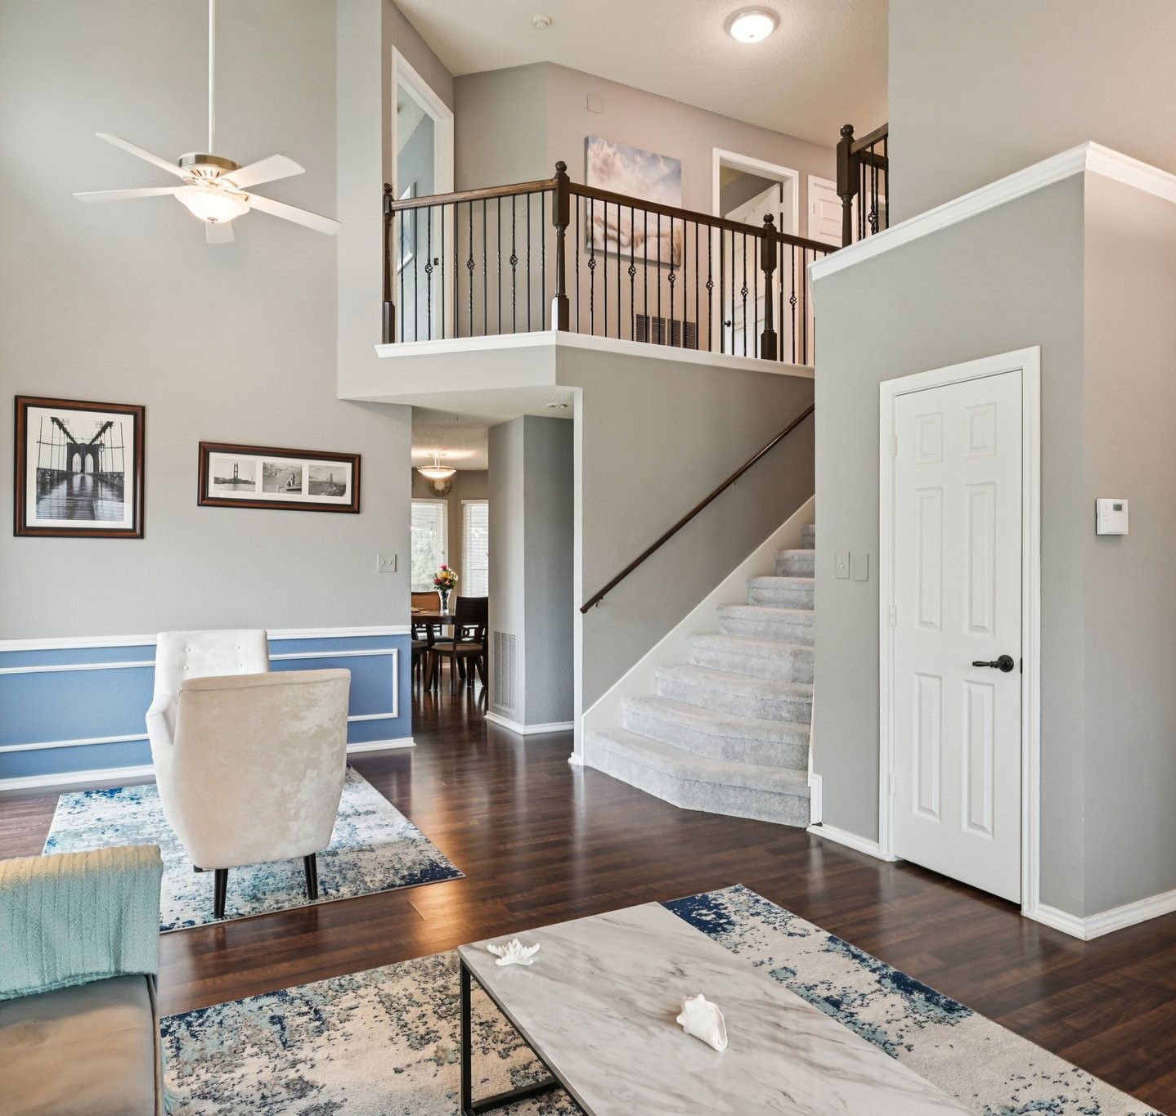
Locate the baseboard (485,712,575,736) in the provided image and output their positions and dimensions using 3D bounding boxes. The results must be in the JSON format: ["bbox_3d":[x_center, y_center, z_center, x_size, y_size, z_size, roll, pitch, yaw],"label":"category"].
[{"bbox_3d":[-0.448,1.300,6.718,0.500,0.080,0.760,0,0,-28],"label":"baseboard"}]

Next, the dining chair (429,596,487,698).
[{"bbox_3d":[-1.245,0.861,8.383,0.470,0.970,0.550,0,0,-32],"label":"dining chair"}]

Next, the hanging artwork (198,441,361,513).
[{"bbox_3d":[-2.018,-0.523,5.552,1.025,0.410,0.035,0,0,-28],"label":"hanging artwork"}]

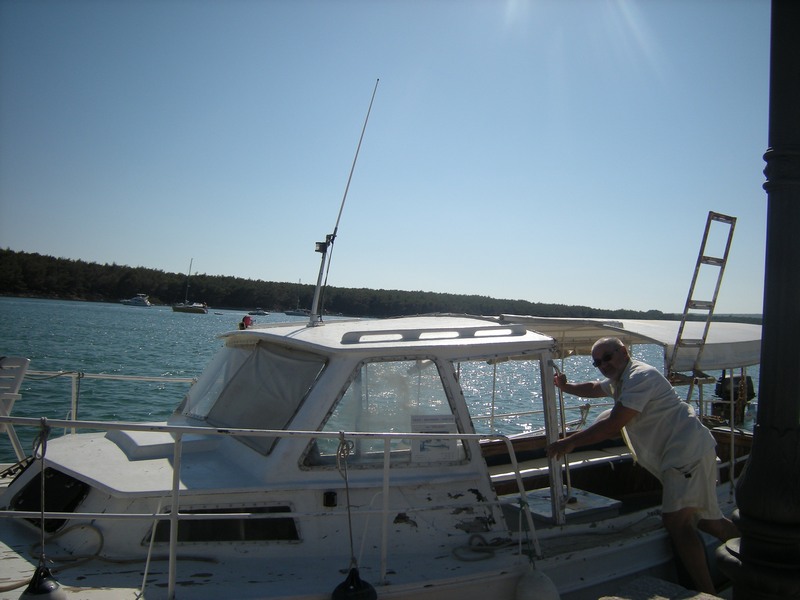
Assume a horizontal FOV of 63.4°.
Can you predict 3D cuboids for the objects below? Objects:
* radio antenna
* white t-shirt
[{"bbox_3d":[-0.376,-0.672,4.338,0.180,1.727,0.110,16,-5,-21],"label":"radio antenna"},{"bbox_3d":[1.469,0.663,3.650,0.380,0.680,0.500,-28,-2,4],"label":"white t-shirt"}]

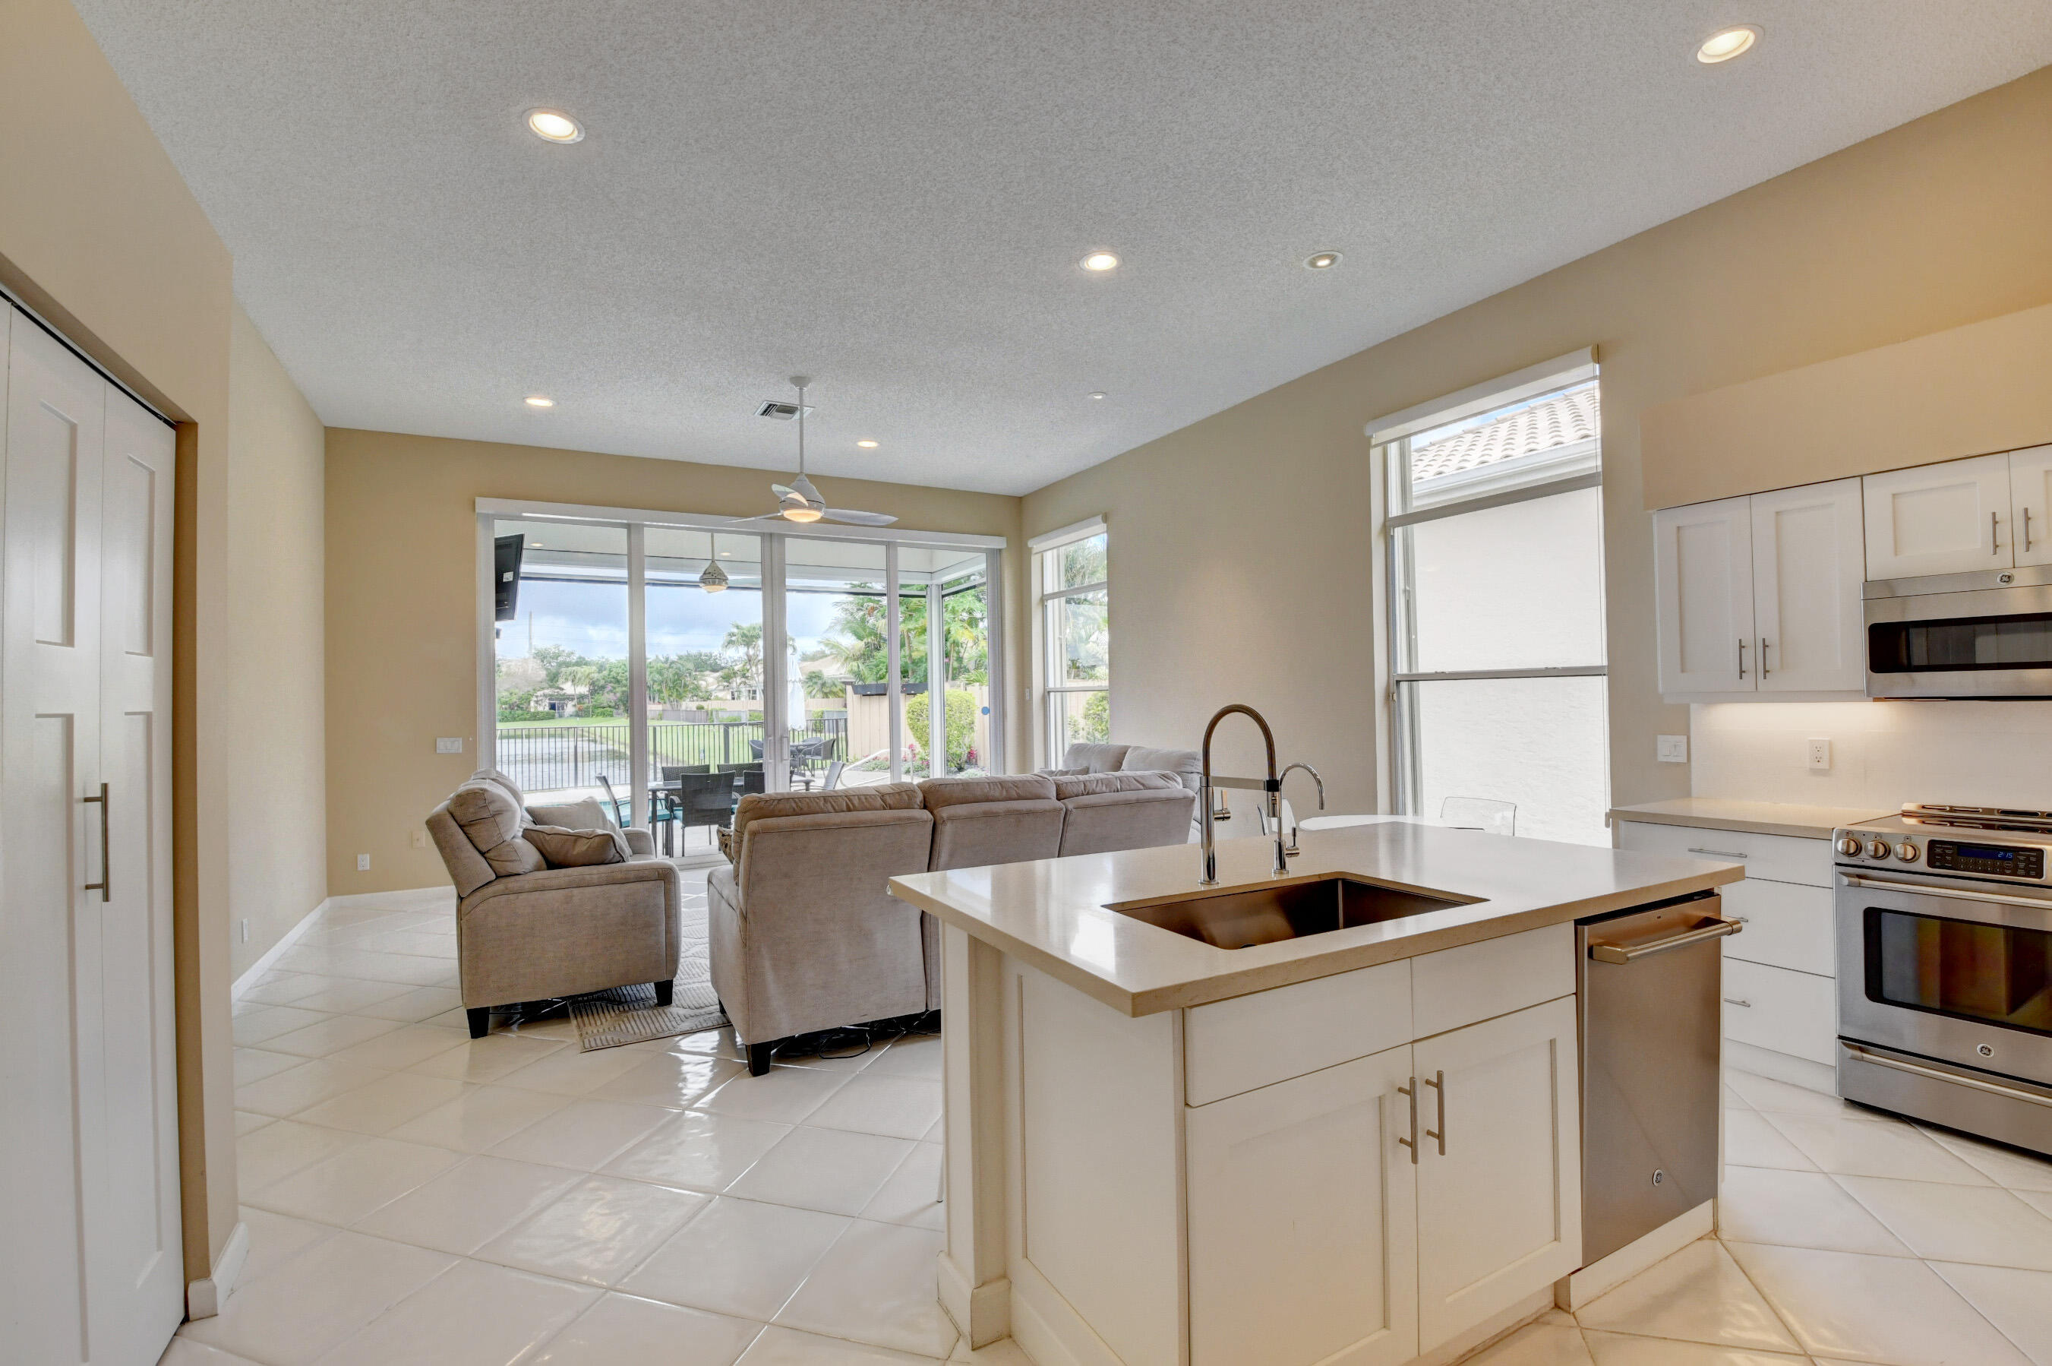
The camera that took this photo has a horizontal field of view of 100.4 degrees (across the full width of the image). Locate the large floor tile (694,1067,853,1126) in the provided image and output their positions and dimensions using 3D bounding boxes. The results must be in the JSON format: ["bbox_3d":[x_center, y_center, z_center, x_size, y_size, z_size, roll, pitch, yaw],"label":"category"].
[{"bbox_3d":[-0.917,1.495,3.116,0.442,0.012,0.425,-1,-1,16],"label":"large floor tile"}]

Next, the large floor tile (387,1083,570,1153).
[{"bbox_3d":[-1.878,1.502,2.953,0.437,0.010,0.412,-2,-1,17],"label":"large floor tile"}]

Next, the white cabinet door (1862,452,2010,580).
[{"bbox_3d":[3.122,-0.559,2.938,0.025,0.378,0.362,-1,-1,-30],"label":"white cabinet door"}]

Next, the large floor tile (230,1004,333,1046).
[{"bbox_3d":[-3.433,1.554,3.844,0.442,0.012,0.425,-1,-1,16],"label":"large floor tile"}]

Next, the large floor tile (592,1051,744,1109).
[{"bbox_3d":[-1.330,1.494,3.207,0.437,0.010,0.412,-2,-1,17],"label":"large floor tile"}]

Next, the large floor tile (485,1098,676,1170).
[{"bbox_3d":[-1.455,1.488,2.824,0.437,0.010,0.412,-2,-1,17],"label":"large floor tile"}]

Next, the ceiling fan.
[{"bbox_3d":[-1.522,-1.607,5.790,1.250,0.980,1.220,-1,-1,0],"label":"ceiling fan"}]

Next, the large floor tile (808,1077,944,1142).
[{"bbox_3d":[-0.487,1.485,2.991,0.442,0.012,0.425,-1,-1,16],"label":"large floor tile"}]

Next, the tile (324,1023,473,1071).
[{"bbox_3d":[-2.606,1.534,3.604,0.442,0.012,0.425,-1,-1,16],"label":"tile"}]

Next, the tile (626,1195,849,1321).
[{"bbox_3d":[-0.734,1.474,2.204,0.442,0.012,0.425,-1,-1,16],"label":"tile"}]

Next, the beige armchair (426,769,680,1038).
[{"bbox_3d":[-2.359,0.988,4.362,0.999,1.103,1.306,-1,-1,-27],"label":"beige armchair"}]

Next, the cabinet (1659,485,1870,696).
[{"bbox_3d":[2.912,-0.329,3.342,0.340,0.772,0.638,-1,-1,-27],"label":"cabinet"}]

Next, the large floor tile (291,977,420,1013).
[{"bbox_3d":[-3.337,1.566,4.250,0.437,0.010,0.412,-2,-1,17],"label":"large floor tile"}]

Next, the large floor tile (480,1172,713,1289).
[{"bbox_3d":[-1.149,1.470,2.310,0.437,0.010,0.412,-2,-1,17],"label":"large floor tile"}]

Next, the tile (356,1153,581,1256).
[{"bbox_3d":[-1.581,1.493,2.455,0.442,0.012,0.425,-1,-1,16],"label":"tile"}]

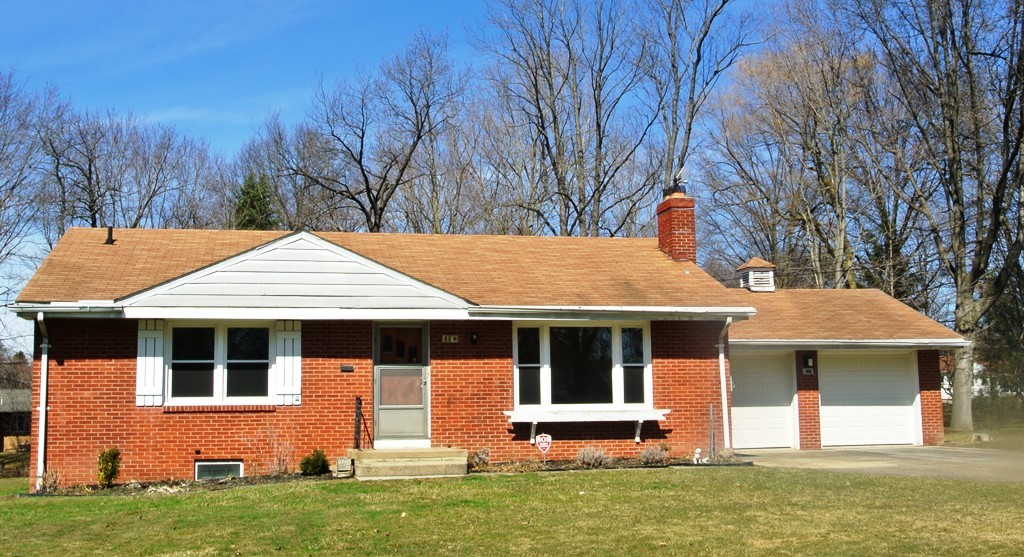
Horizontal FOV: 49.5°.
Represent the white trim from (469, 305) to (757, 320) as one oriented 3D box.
[{"bbox_3d":[1.886,0.621,20.031,5.328,0.257,0.160,1,-7,-11],"label":"white trim"}]

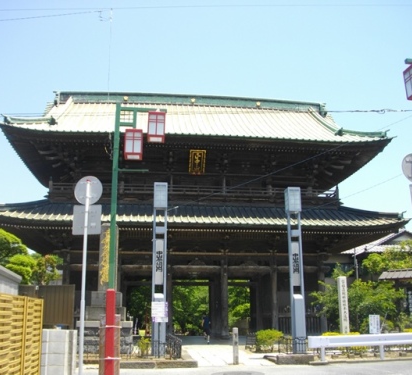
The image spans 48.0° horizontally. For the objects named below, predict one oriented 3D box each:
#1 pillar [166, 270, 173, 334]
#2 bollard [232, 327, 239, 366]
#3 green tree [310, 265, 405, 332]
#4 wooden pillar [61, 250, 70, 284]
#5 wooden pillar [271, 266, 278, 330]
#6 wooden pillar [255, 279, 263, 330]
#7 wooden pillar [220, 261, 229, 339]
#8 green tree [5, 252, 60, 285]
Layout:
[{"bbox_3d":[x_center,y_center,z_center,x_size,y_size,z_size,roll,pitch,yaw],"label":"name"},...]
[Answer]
[{"bbox_3d":[-2.254,6.938,28.793,0.440,4.746,0.440,2,-15,-6],"label":"pillar"},{"bbox_3d":[0.932,4.945,14.415,0.170,1.091,0.170,2,-15,-6],"label":"bollard"},{"bbox_3d":[6.689,5.022,20.394,3.800,3.308,3.200,2,-15,-6],"label":"green tree"},{"bbox_3d":[-8.616,6.550,28.149,0.440,5.168,0.440,2,-15,-6],"label":"wooden pillar"},{"bbox_3d":[4.394,7.094,29.535,0.440,4.824,0.440,2,-15,-6],"label":"wooden pillar"},{"bbox_3d":[3.762,8.083,32.844,0.430,4.601,0.430,2,-15,-6],"label":"wooden pillar"},{"bbox_3d":[1.187,6.957,29.194,0.440,4.914,0.440,2,-15,-6],"label":"wooden pillar"},{"bbox_3d":[-8.816,5.594,23.345,2.700,4.610,2.400,2,-15,-6],"label":"green tree"}]

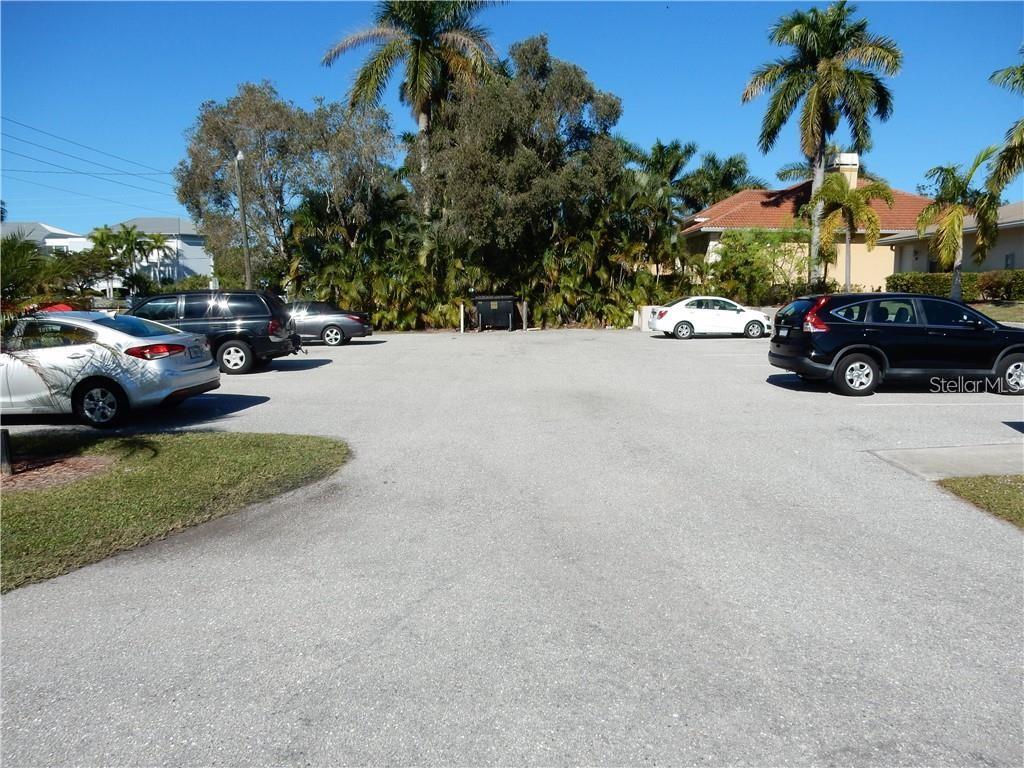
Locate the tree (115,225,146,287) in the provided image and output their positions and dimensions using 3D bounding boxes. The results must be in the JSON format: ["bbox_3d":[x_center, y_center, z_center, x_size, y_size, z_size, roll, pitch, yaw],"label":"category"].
[{"bbox_3d":[-33.511,-10.424,65.207,3.000,7.144,3.000,0,7,0],"label":"tree"}]

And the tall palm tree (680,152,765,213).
[{"bbox_3d":[11.927,-8.871,42.221,5.000,8.429,5.000,0,7,0],"label":"tall palm tree"}]

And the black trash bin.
[{"bbox_3d":[-0.711,-3.072,31.866,1.980,1.480,1.300,0,7,0],"label":"black trash bin"}]

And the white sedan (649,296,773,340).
[{"bbox_3d":[7.383,-2.471,27.424,4.400,1.517,1.735,0,7,0],"label":"white sedan"}]

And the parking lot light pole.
[{"bbox_3d":[-11.016,-5.870,30.505,0.360,7.214,0.360,0,7,0],"label":"parking lot light pole"}]

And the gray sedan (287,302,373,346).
[{"bbox_3d":[-7.241,-2.054,25.068,4.890,1.435,1.815,-1,7,-4],"label":"gray sedan"}]

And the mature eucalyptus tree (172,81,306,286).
[{"bbox_3d":[-13.009,-8.672,35.694,6.500,11.273,6.300,0,7,0],"label":"mature eucalyptus tree"}]

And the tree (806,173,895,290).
[{"bbox_3d":[13.263,-5.726,29.011,3.350,5.003,3.350,0,7,0],"label":"tree"}]

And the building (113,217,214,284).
[{"bbox_3d":[-37.459,-13.260,78.940,12.000,10.200,10.500,1,7,12],"label":"building"}]

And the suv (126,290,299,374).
[{"bbox_3d":[-7.425,-1.186,16.512,4.900,1.810,1.890,-1,7,-8],"label":"suv"}]

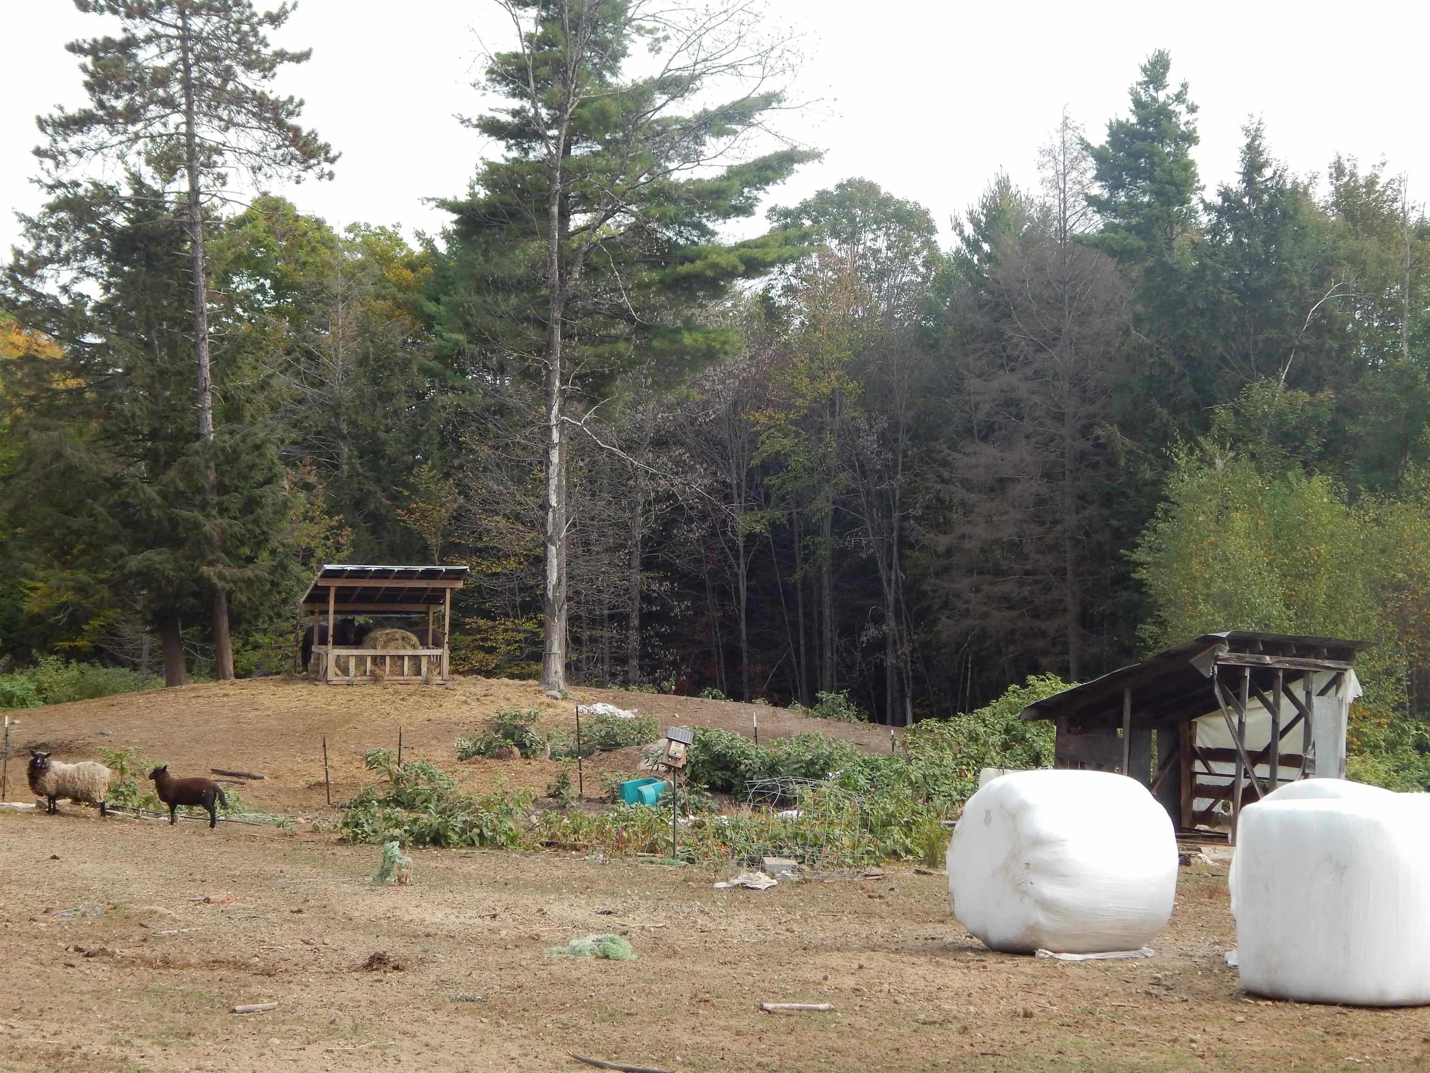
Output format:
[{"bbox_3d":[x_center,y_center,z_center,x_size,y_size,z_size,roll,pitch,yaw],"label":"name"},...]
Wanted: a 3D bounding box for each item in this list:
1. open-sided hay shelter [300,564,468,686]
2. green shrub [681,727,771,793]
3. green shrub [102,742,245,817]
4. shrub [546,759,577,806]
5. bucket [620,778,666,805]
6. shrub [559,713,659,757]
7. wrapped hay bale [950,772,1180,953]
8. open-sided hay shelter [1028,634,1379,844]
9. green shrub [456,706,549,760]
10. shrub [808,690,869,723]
[{"bbox_3d":[-8.048,2.145,61.000,3.603,2.852,3.000,1,-2,-16],"label":"open-sided hay shelter"},{"bbox_3d":[0.165,3.192,36.000,1.255,0.897,1.200,0,-2,0],"label":"green shrub"},{"bbox_3d":[-6.957,3.121,32.300,1.631,0.880,1.100,0,-2,0],"label":"green shrub"},{"bbox_3d":[-2.036,3.261,33.300,0.373,0.580,0.400,0,-2,0],"label":"shrub"},{"bbox_3d":[-0.941,3.349,33.000,0.600,0.363,0.500,0,-2,0],"label":"bucket"},{"bbox_3d":[-1.778,3.349,42.500,1.625,0.687,1.200,0,-2,0],"label":"shrub"},{"bbox_3d":[2.437,2.287,17.700,1.220,1.250,1.290,1,-3,-28],"label":"wrapped hay bale"},{"bbox_3d":[5.346,2.183,28.200,2.558,2.242,2.900,2,-3,-40],"label":"open-sided hay shelter"},{"bbox_3d":[-3.493,3.231,41.500,1.433,0.814,1.300,0,-2,0],"label":"green shrub"},{"bbox_3d":[2.356,3.242,48.000,1.120,0.652,1.000,0,-2,0],"label":"shrub"}]

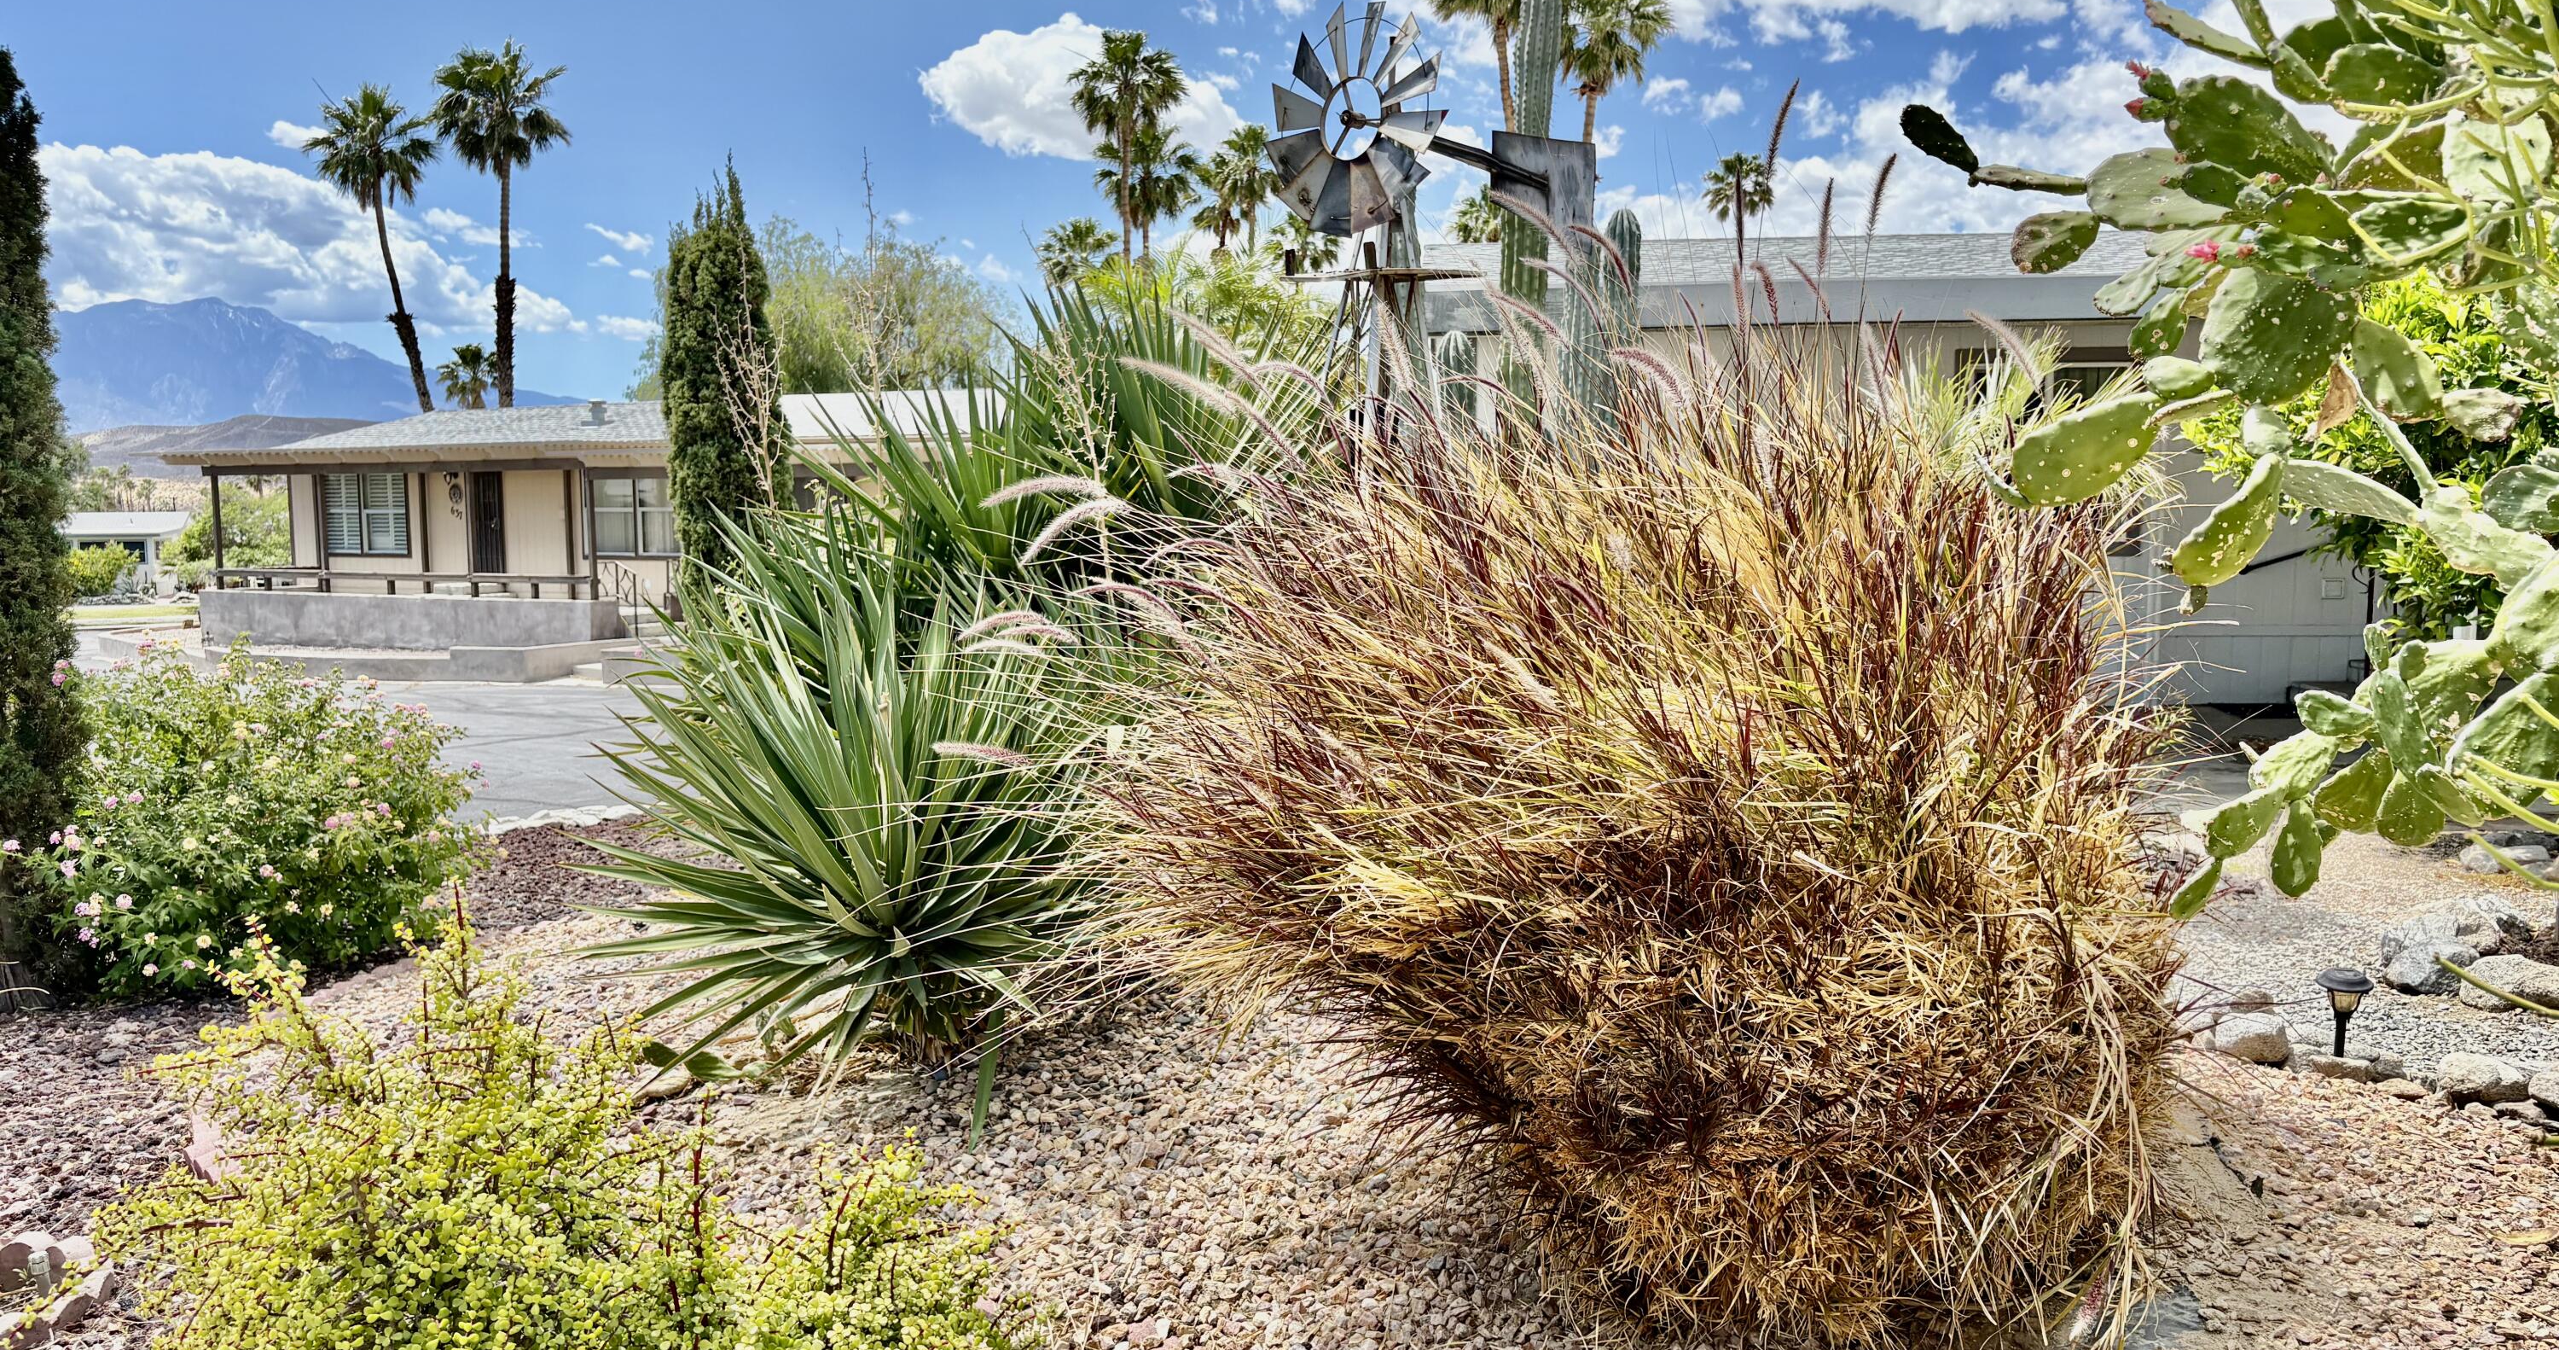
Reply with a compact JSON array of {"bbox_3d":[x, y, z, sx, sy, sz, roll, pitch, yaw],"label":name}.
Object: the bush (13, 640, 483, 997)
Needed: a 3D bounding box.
[{"bbox_3d":[-3.601,0.401,6.753,1.567,1.062,1.600,-1,5,0],"label":"bush"}]

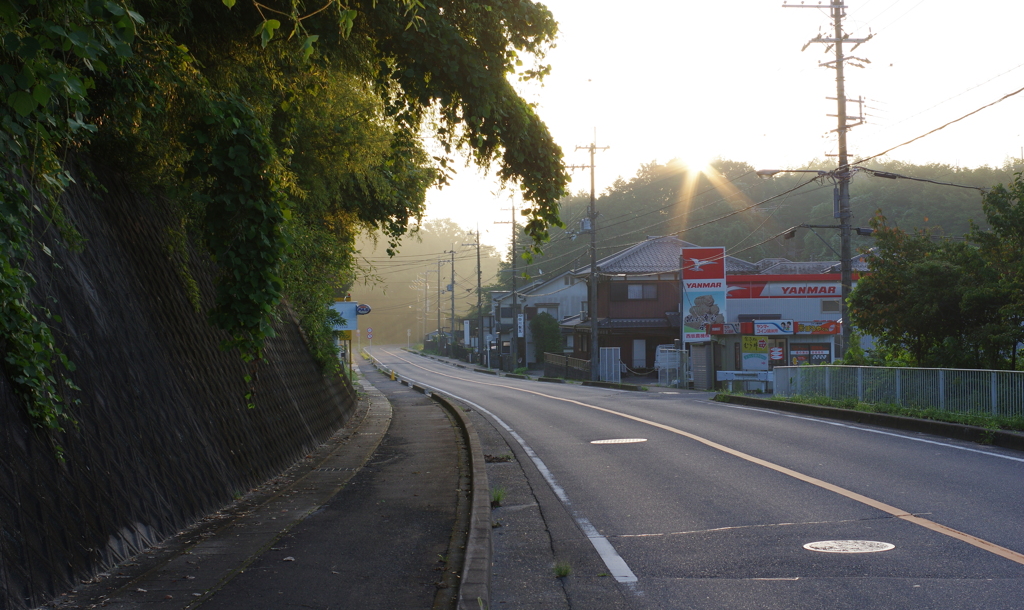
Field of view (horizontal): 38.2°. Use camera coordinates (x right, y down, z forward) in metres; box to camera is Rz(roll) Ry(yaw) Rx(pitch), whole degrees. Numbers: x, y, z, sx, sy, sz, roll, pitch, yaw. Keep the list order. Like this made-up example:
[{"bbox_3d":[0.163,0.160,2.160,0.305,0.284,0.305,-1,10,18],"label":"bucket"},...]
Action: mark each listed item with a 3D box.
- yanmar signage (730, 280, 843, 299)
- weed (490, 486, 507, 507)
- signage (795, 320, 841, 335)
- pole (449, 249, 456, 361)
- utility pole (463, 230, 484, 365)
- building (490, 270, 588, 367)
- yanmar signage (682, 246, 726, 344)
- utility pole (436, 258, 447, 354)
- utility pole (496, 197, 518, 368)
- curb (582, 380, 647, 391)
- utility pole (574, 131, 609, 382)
[{"bbox_3d":[12.267,-0.684,66.500,5.800,0.880,0.150,-1,-1,2],"label":"yanmar signage"},{"bbox_3d":[-0.144,2.048,15.800,0.170,0.220,0.160,-1,-1,0],"label":"weed"},{"bbox_3d":[11.581,0.853,56.000,1.700,0.550,0.130,-1,-1,2],"label":"signage"},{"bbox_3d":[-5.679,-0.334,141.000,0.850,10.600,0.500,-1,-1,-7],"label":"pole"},{"bbox_3d":[-2.919,-0.644,112.000,1.600,10.400,0.450,-1,-1,-7],"label":"utility pole"},{"bbox_3d":[2.381,1.031,105.000,7.200,6.800,9.000,-1,-1,6],"label":"building"},{"bbox_3d":[7.786,-0.418,60.000,1.830,3.800,0.280,-1,-1,12],"label":"yanmar signage"},{"bbox_3d":[-7.690,0.054,160.000,1.100,10.400,0.400,0,-1,-8],"label":"utility pole"},{"bbox_3d":[-0.252,-1.228,93.000,1.400,10.500,0.450,-1,-1,-7],"label":"utility pole"},{"bbox_3d":[3.639,3.090,56.000,0.200,0.180,10.300,0,-1,-8],"label":"curb"},{"bbox_3d":[3.423,-2.015,64.000,1.550,10.600,0.500,-1,-1,-7],"label":"utility pole"}]

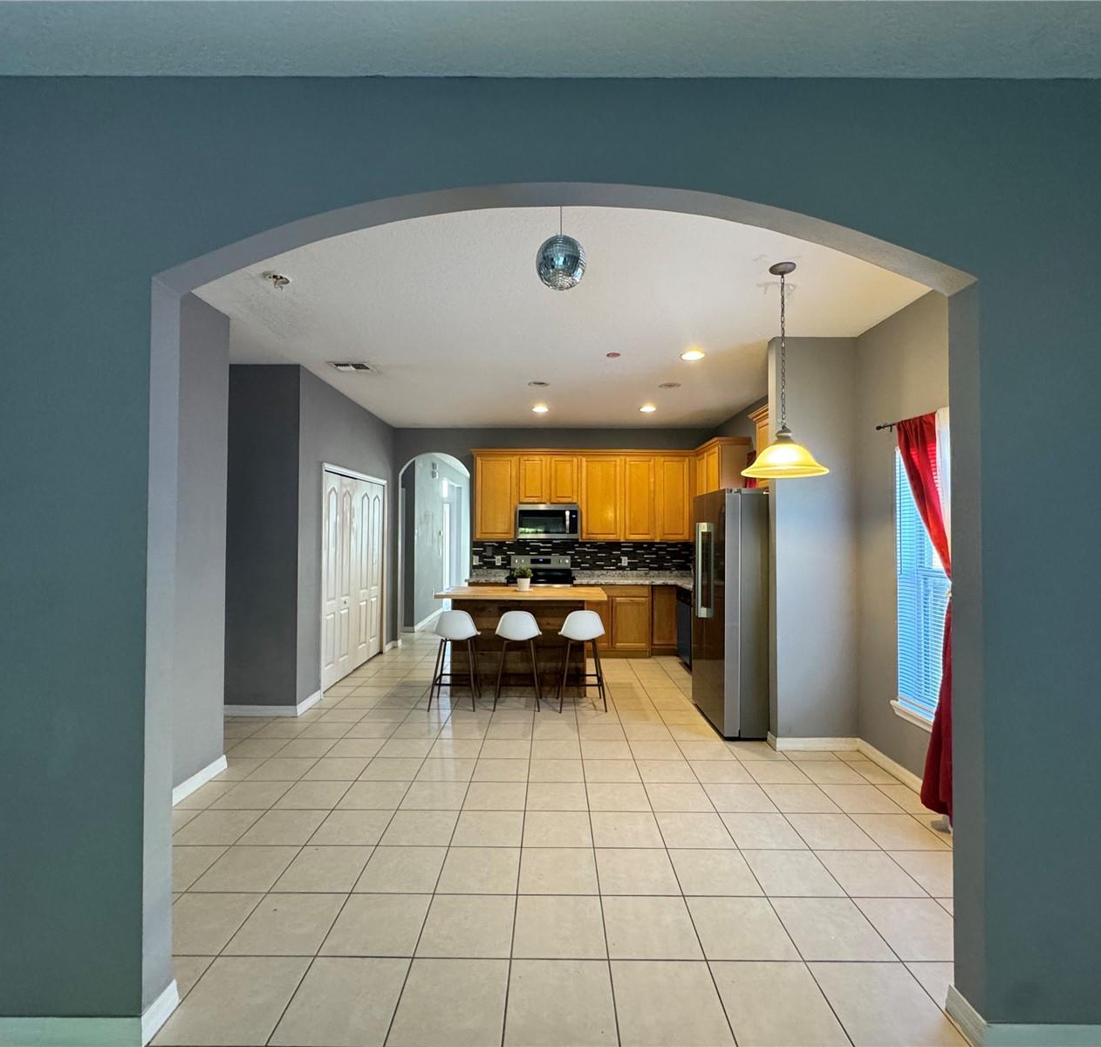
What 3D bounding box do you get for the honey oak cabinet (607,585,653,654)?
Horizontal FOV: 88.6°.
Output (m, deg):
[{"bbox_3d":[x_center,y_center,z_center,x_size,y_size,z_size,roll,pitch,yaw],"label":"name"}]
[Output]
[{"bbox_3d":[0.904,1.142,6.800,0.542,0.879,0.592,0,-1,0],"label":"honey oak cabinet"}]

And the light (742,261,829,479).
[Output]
[{"bbox_3d":[1.183,-0.768,2.859,0.440,1.057,0.440,0,-1,0],"label":"light"}]

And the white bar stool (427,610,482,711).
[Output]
[{"bbox_3d":[-0.798,1.127,4.816,0.406,0.832,0.433,0,-1,0],"label":"white bar stool"}]

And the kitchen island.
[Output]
[{"bbox_3d":[-0.260,1.094,5.266,1.520,0.916,0.727,0,-1,0],"label":"kitchen island"}]

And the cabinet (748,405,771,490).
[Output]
[{"bbox_3d":[1.930,-0.599,4.460,0.412,0.635,0.889,0,-1,0],"label":"cabinet"}]

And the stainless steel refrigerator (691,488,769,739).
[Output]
[{"bbox_3d":[1.622,0.656,4.498,0.845,1.788,0.913,0,-1,0],"label":"stainless steel refrigerator"}]

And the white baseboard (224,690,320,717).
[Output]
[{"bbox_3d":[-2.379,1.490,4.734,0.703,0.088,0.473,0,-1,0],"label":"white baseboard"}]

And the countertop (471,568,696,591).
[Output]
[{"bbox_3d":[0.573,0.627,6.074,3.076,0.140,2.028,0,-1,0],"label":"countertop"}]

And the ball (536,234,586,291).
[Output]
[{"bbox_3d":[0.043,-1.052,2.266,0.200,0.205,0.200,0,-1,0],"label":"ball"}]

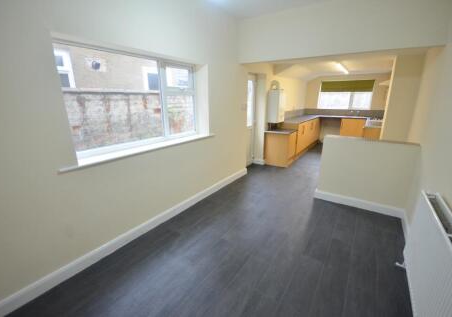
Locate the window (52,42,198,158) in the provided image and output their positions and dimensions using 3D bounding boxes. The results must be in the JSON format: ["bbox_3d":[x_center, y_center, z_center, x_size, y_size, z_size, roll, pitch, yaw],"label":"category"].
[{"bbox_3d":[-0.874,-0.617,2.155,0.069,0.938,1.587,11,19,34],"label":"window"}]

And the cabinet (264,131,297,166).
[{"bbox_3d":[1.255,-0.261,4.612,0.575,0.729,0.566,11,19,34],"label":"cabinet"}]

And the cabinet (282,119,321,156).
[{"bbox_3d":[2.139,-0.690,5.799,0.580,0.869,2.470,11,19,34],"label":"cabinet"}]

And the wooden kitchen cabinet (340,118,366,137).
[{"bbox_3d":[3.960,-0.833,6.308,0.628,0.880,0.580,11,19,34],"label":"wooden kitchen cabinet"}]

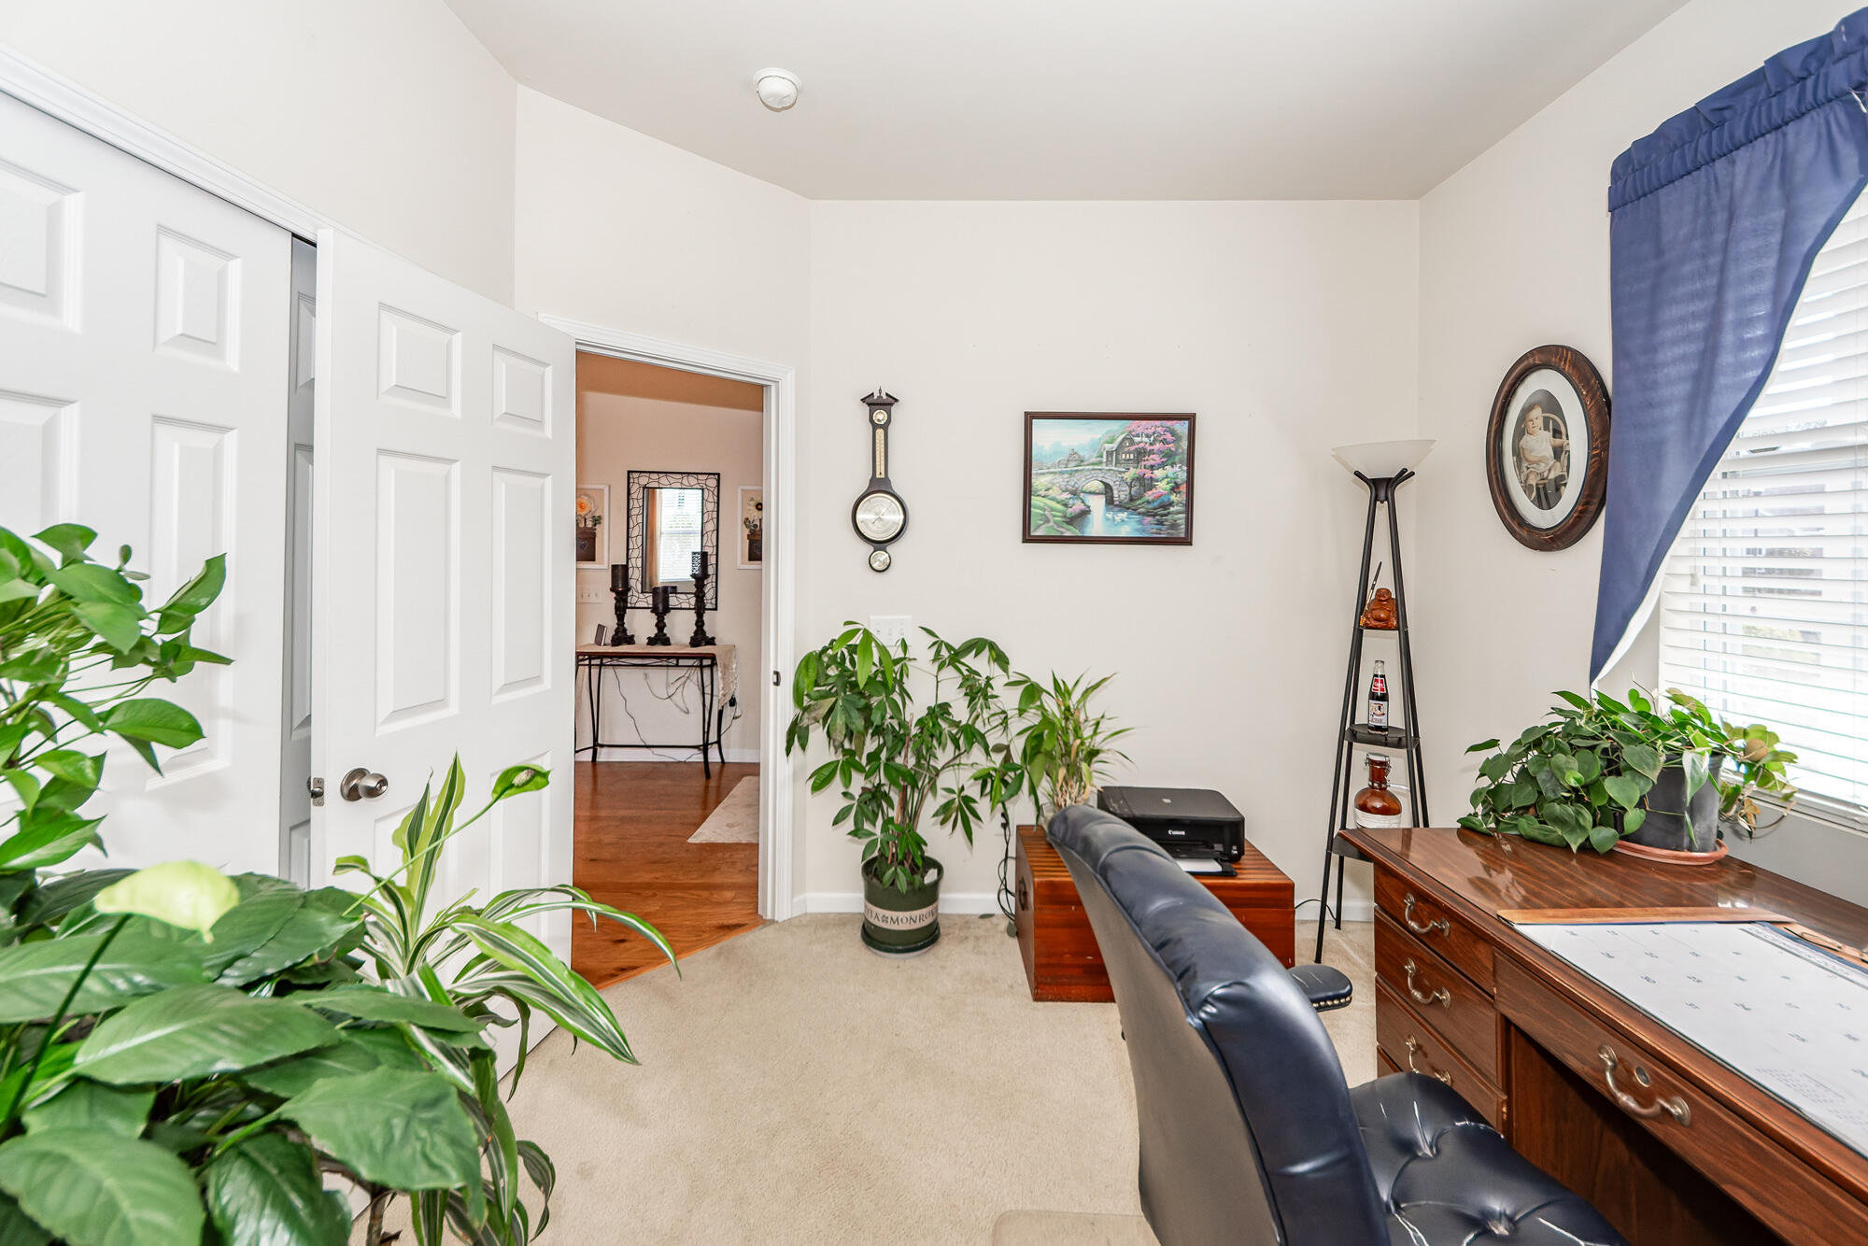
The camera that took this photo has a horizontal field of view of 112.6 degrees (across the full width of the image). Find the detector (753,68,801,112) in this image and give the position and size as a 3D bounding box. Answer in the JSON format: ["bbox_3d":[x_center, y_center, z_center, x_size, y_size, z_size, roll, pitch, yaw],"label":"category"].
[{"bbox_3d":[-0.451,-1.541,1.810,0.142,0.045,0.142,0,3,0],"label":"detector"}]

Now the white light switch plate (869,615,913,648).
[{"bbox_3d":[-0.166,0.034,2.400,0.162,0.116,0.009,0,5,0],"label":"white light switch plate"}]

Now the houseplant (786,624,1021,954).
[{"bbox_3d":[-0.105,0.575,2.170,0.810,1.150,0.580,0,5,0],"label":"houseplant"}]

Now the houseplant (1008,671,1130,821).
[{"bbox_3d":[0.464,0.465,2.130,0.390,0.580,0.360,0,3,0],"label":"houseplant"}]

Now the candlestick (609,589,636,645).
[{"bbox_3d":[-2.010,-0.038,4.030,0.155,0.365,0.150,0,3,0],"label":"candlestick"}]

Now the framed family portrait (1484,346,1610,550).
[{"bbox_3d":[1.842,-0.527,1.885,0.035,0.610,0.385,0,3,0],"label":"framed family portrait"}]

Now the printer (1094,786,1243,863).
[{"bbox_3d":[0.830,0.709,2.246,0.450,0.152,0.300,1,5,5],"label":"printer"}]

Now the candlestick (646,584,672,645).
[{"bbox_3d":[-1.798,-0.046,4.070,0.145,0.395,0.145,0,5,0],"label":"candlestick"}]

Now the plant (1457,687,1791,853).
[{"bbox_3d":[1.520,0.335,1.390,0.530,0.355,0.370,0,3,0],"label":"plant"}]

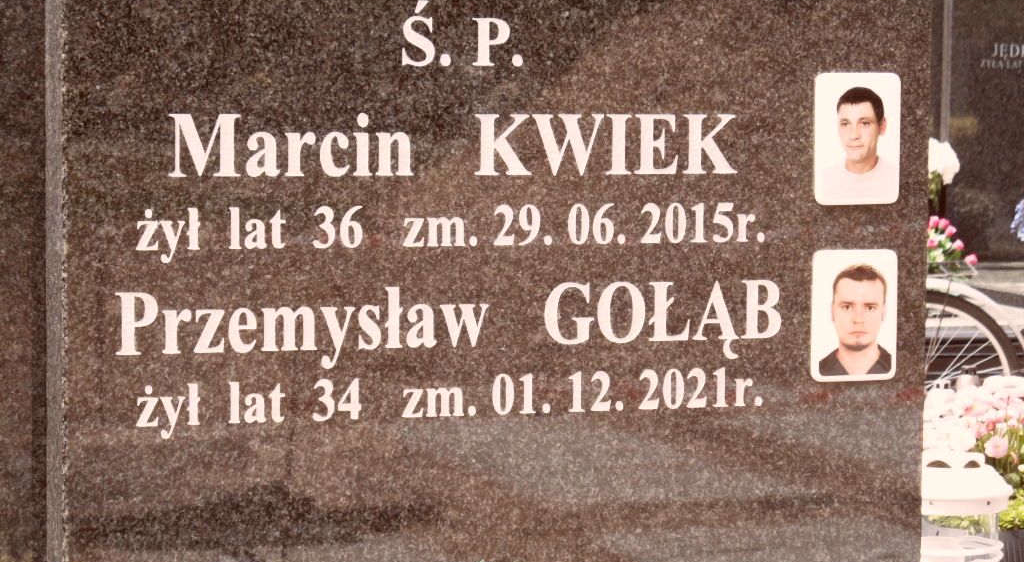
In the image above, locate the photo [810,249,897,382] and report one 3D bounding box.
[{"bbox_3d":[0.315,0.031,2.710,0.088,0.121,0.006,-1,5,-20],"label":"photo"}]

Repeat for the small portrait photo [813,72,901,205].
[{"bbox_3d":[0.316,-0.130,2.698,0.088,0.121,0.006,-1,5,-20],"label":"small portrait photo"}]

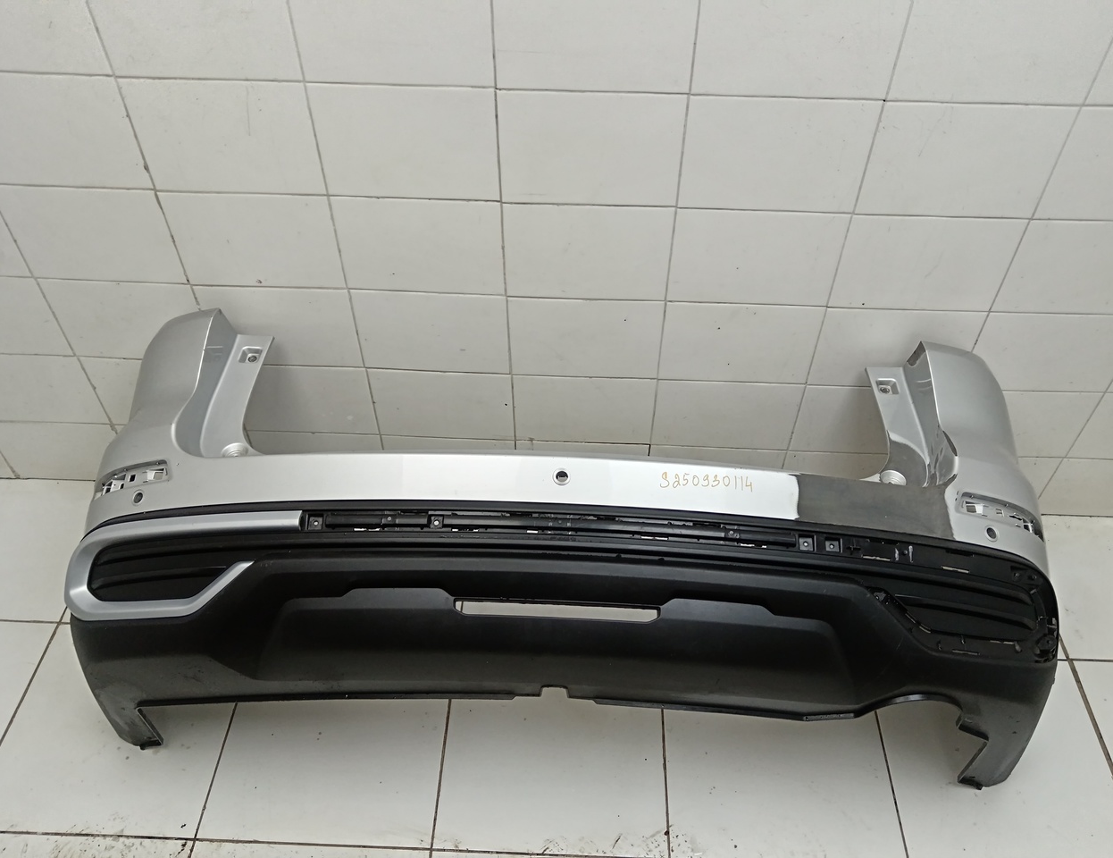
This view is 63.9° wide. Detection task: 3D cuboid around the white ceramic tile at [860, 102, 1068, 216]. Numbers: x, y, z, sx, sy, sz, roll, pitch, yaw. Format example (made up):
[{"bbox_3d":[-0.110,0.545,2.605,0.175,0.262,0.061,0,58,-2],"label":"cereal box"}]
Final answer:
[{"bbox_3d":[0.660,-0.435,1.448,0.300,0.200,0.008,2,47,2],"label":"white ceramic tile"}]

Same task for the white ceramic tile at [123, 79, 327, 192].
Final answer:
[{"bbox_3d":[-0.545,-0.480,1.483,0.300,0.200,0.010,2,47,1],"label":"white ceramic tile"}]

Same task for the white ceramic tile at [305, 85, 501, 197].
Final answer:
[{"bbox_3d":[-0.244,-0.469,1.472,0.300,0.200,0.009,2,47,1],"label":"white ceramic tile"}]

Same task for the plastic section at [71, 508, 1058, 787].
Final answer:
[{"bbox_3d":[-0.006,0.372,1.462,1.830,0.490,0.522,2,89,1],"label":"plastic section"}]

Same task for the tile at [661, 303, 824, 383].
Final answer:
[{"bbox_3d":[0.357,-0.170,1.754,0.300,0.200,0.009,2,47,1],"label":"tile"}]

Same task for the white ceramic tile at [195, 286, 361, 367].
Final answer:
[{"bbox_3d":[-0.548,-0.203,1.777,0.300,0.200,0.009,2,47,1],"label":"white ceramic tile"}]

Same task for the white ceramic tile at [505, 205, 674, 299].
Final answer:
[{"bbox_3d":[0.056,-0.320,1.613,0.300,0.200,0.008,2,47,2],"label":"white ceramic tile"}]

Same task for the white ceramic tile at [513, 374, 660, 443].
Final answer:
[{"bbox_3d":[0.053,-0.042,1.909,0.300,0.200,0.008,2,47,2],"label":"white ceramic tile"}]

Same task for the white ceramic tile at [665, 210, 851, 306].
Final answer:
[{"bbox_3d":[0.358,-0.309,1.605,0.300,0.200,0.009,2,47,1],"label":"white ceramic tile"}]

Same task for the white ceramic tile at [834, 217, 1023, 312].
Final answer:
[{"bbox_3d":[0.660,-0.300,1.601,0.300,0.200,0.010,2,47,1],"label":"white ceramic tile"}]

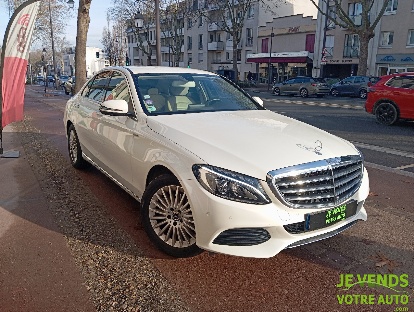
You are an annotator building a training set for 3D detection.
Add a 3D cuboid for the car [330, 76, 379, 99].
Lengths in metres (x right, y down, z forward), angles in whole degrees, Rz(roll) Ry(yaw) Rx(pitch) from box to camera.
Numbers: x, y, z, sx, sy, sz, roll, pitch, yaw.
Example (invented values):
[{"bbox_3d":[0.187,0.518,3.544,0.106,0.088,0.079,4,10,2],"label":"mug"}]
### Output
[{"bbox_3d":[11.650,-5.390,26.150,1.790,1.540,4.150,-7,16,-30],"label":"car"}]

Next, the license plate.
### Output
[{"bbox_3d":[0.850,0.401,2.254,0.520,0.110,0.020,-8,16,-33],"label":"license plate"}]

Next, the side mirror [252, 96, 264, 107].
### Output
[{"bbox_3d":[0.613,-0.637,4.028,0.235,0.145,0.160,-8,16,-33],"label":"side mirror"}]

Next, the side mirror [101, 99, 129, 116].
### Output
[{"bbox_3d":[-0.845,-0.432,3.063,0.235,0.145,0.160,-8,16,-33],"label":"side mirror"}]

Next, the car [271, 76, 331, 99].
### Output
[{"bbox_3d":[7.040,-5.270,25.450,1.790,1.450,4.560,-8,16,-34],"label":"car"}]

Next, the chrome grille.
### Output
[{"bbox_3d":[0.816,0.179,2.261,0.900,0.300,0.150,-8,16,-33],"label":"chrome grille"}]

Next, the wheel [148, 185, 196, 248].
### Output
[{"bbox_3d":[-0.200,0.439,2.557,0.485,0.485,0.180,10,16,32],"label":"wheel"}]

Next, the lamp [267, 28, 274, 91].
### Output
[{"bbox_3d":[6.469,-9.697,33.932,0.350,6.100,0.350,-10,17,-39],"label":"lamp"}]

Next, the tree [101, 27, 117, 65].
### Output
[{"bbox_3d":[-20.671,-21.713,71.279,3.400,10.919,3.400,1,14,0],"label":"tree"}]

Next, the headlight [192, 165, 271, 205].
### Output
[{"bbox_3d":[0.150,0.177,2.123,0.370,0.210,0.420,-8,16,-33],"label":"headlight"}]

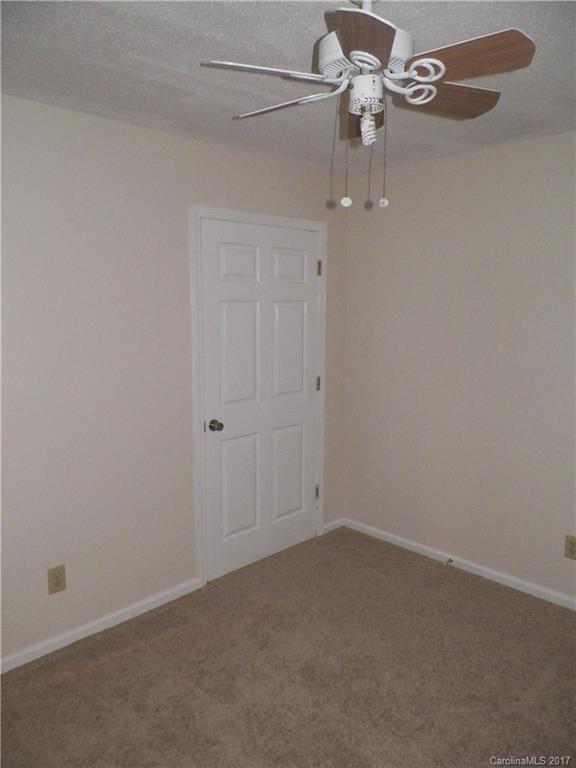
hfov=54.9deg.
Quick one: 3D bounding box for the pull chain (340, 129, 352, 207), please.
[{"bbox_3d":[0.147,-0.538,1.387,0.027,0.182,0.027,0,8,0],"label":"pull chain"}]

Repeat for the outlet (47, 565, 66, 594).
[{"bbox_3d":[-1.058,0.901,2.548,0.070,0.115,0.008,-8,11,-44],"label":"outlet"}]

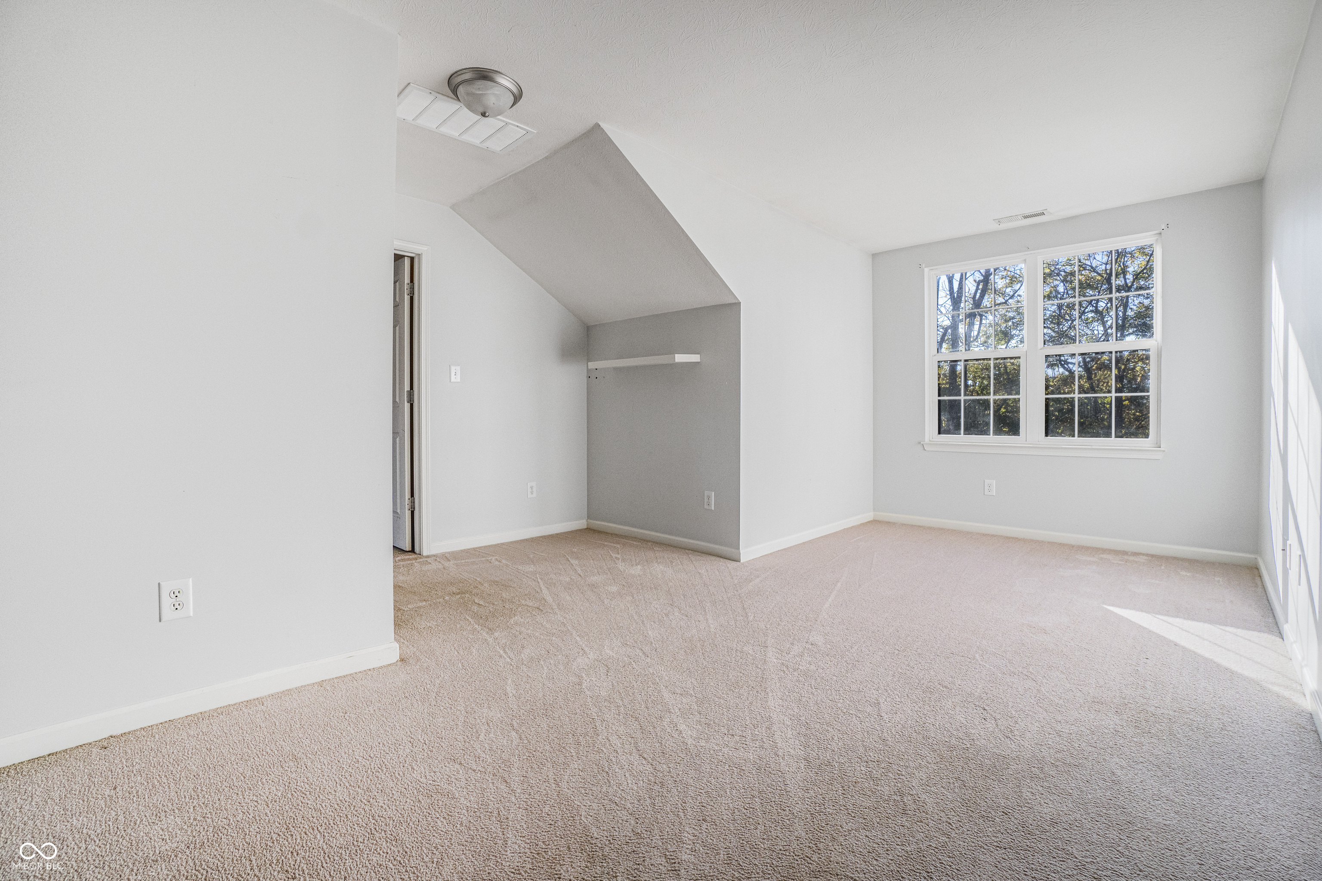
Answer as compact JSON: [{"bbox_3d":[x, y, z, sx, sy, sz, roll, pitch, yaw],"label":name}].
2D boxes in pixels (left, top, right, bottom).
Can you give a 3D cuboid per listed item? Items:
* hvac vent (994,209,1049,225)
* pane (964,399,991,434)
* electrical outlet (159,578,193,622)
[{"bbox_3d":[2.653,-1.633,4.047,0.340,0.020,0.140,2,3,41],"label":"hvac vent"},{"bbox_3d":[2.607,-0.191,4.540,0.204,0.305,0.015,2,3,41],"label":"pane"},{"bbox_3d":[-1.479,0.486,1.683,0.075,0.118,0.012,-2,3,-43],"label":"electrical outlet"}]

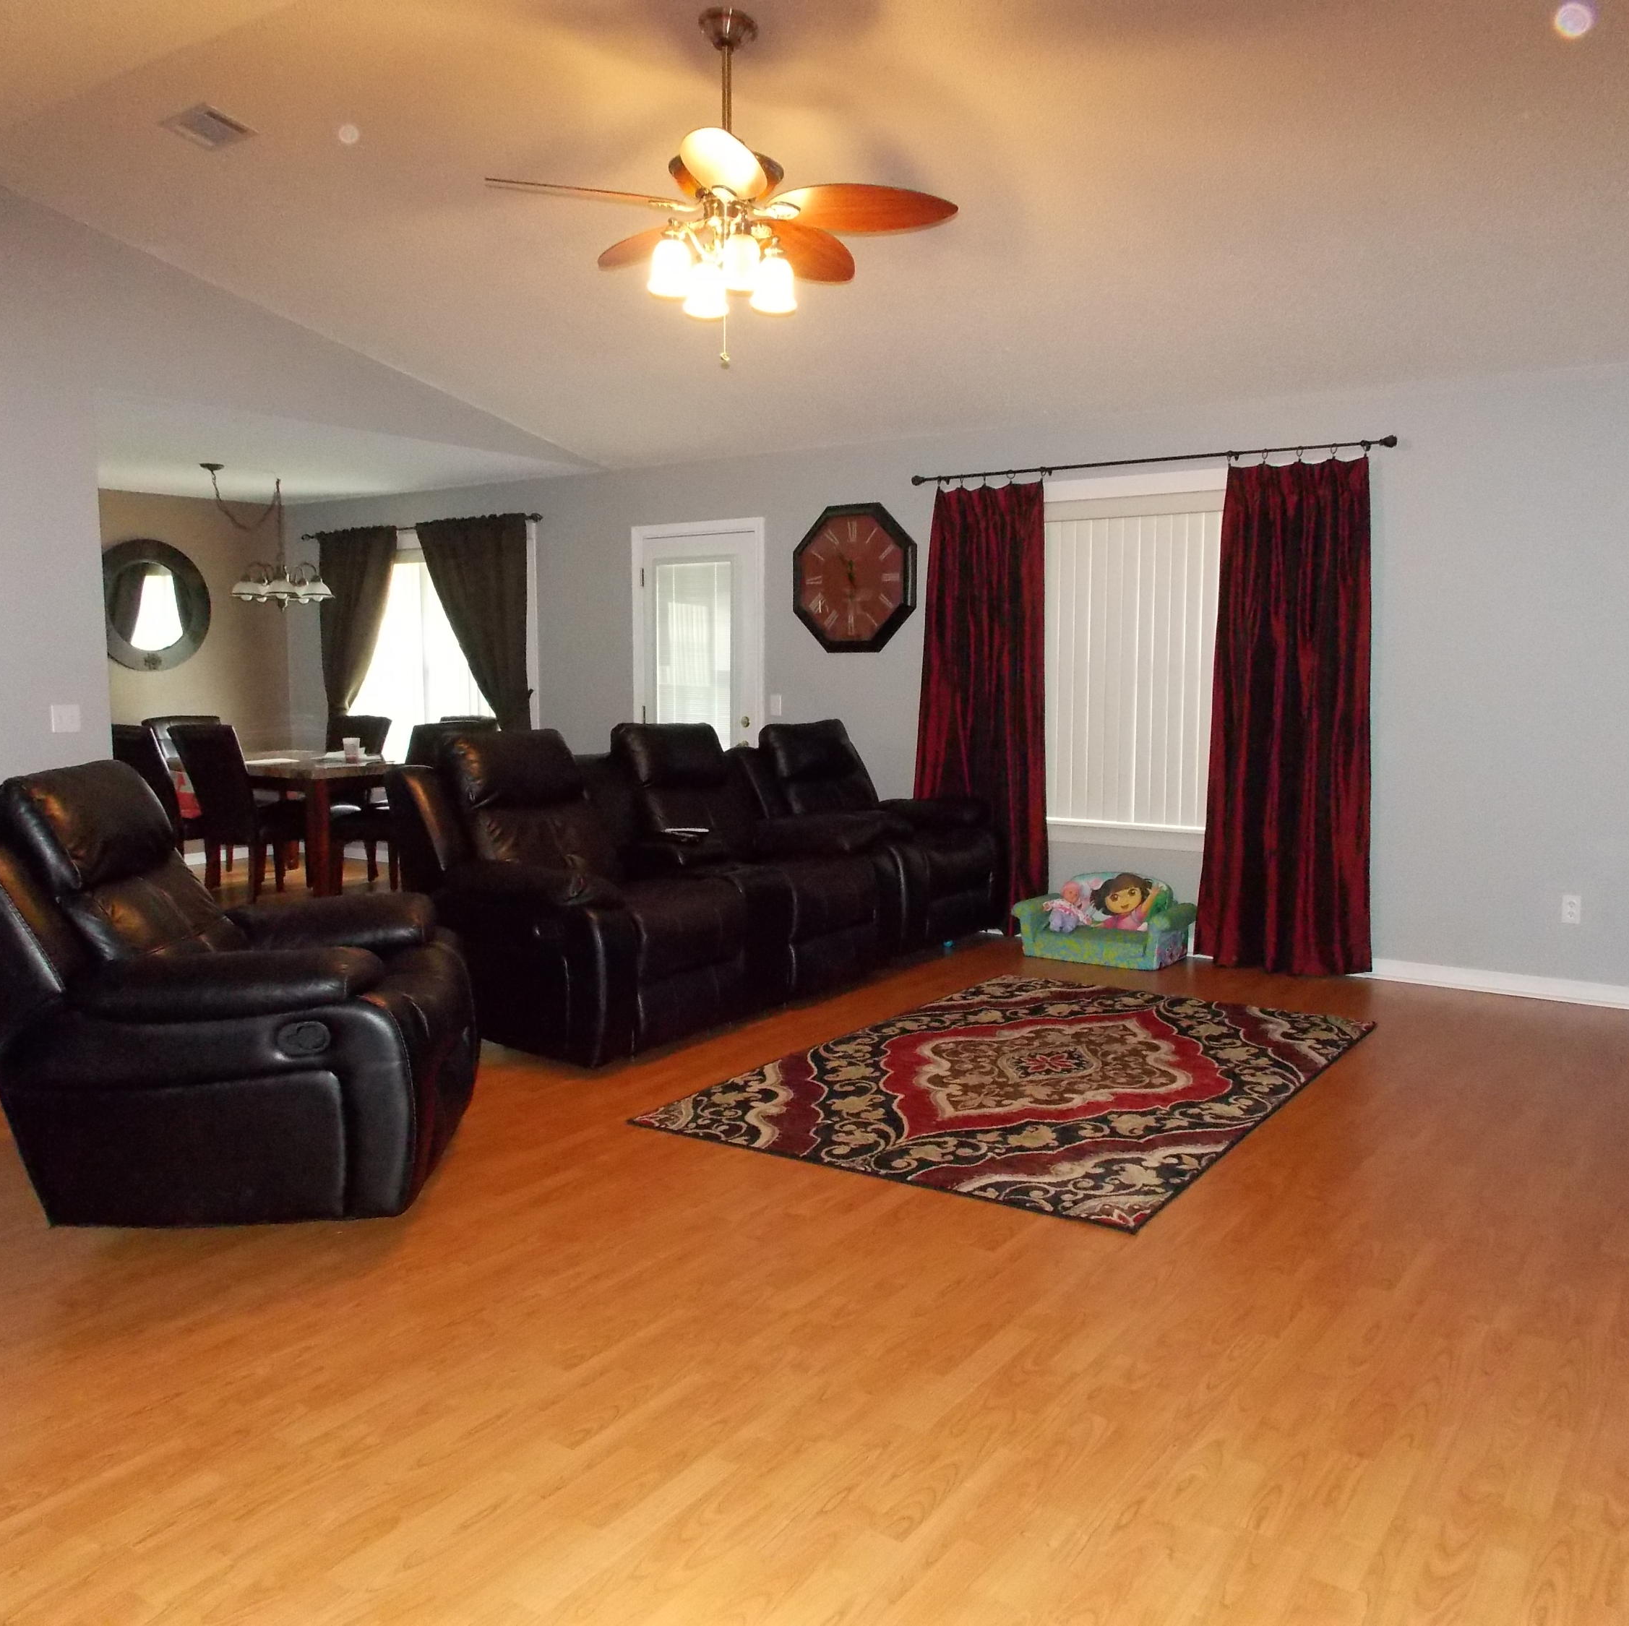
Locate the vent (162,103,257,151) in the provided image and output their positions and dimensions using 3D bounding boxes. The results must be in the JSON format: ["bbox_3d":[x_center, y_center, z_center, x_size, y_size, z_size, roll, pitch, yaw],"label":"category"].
[{"bbox_3d":[-2.044,-2.305,4.858,0.290,0.025,0.195,5,-5,36],"label":"vent"}]

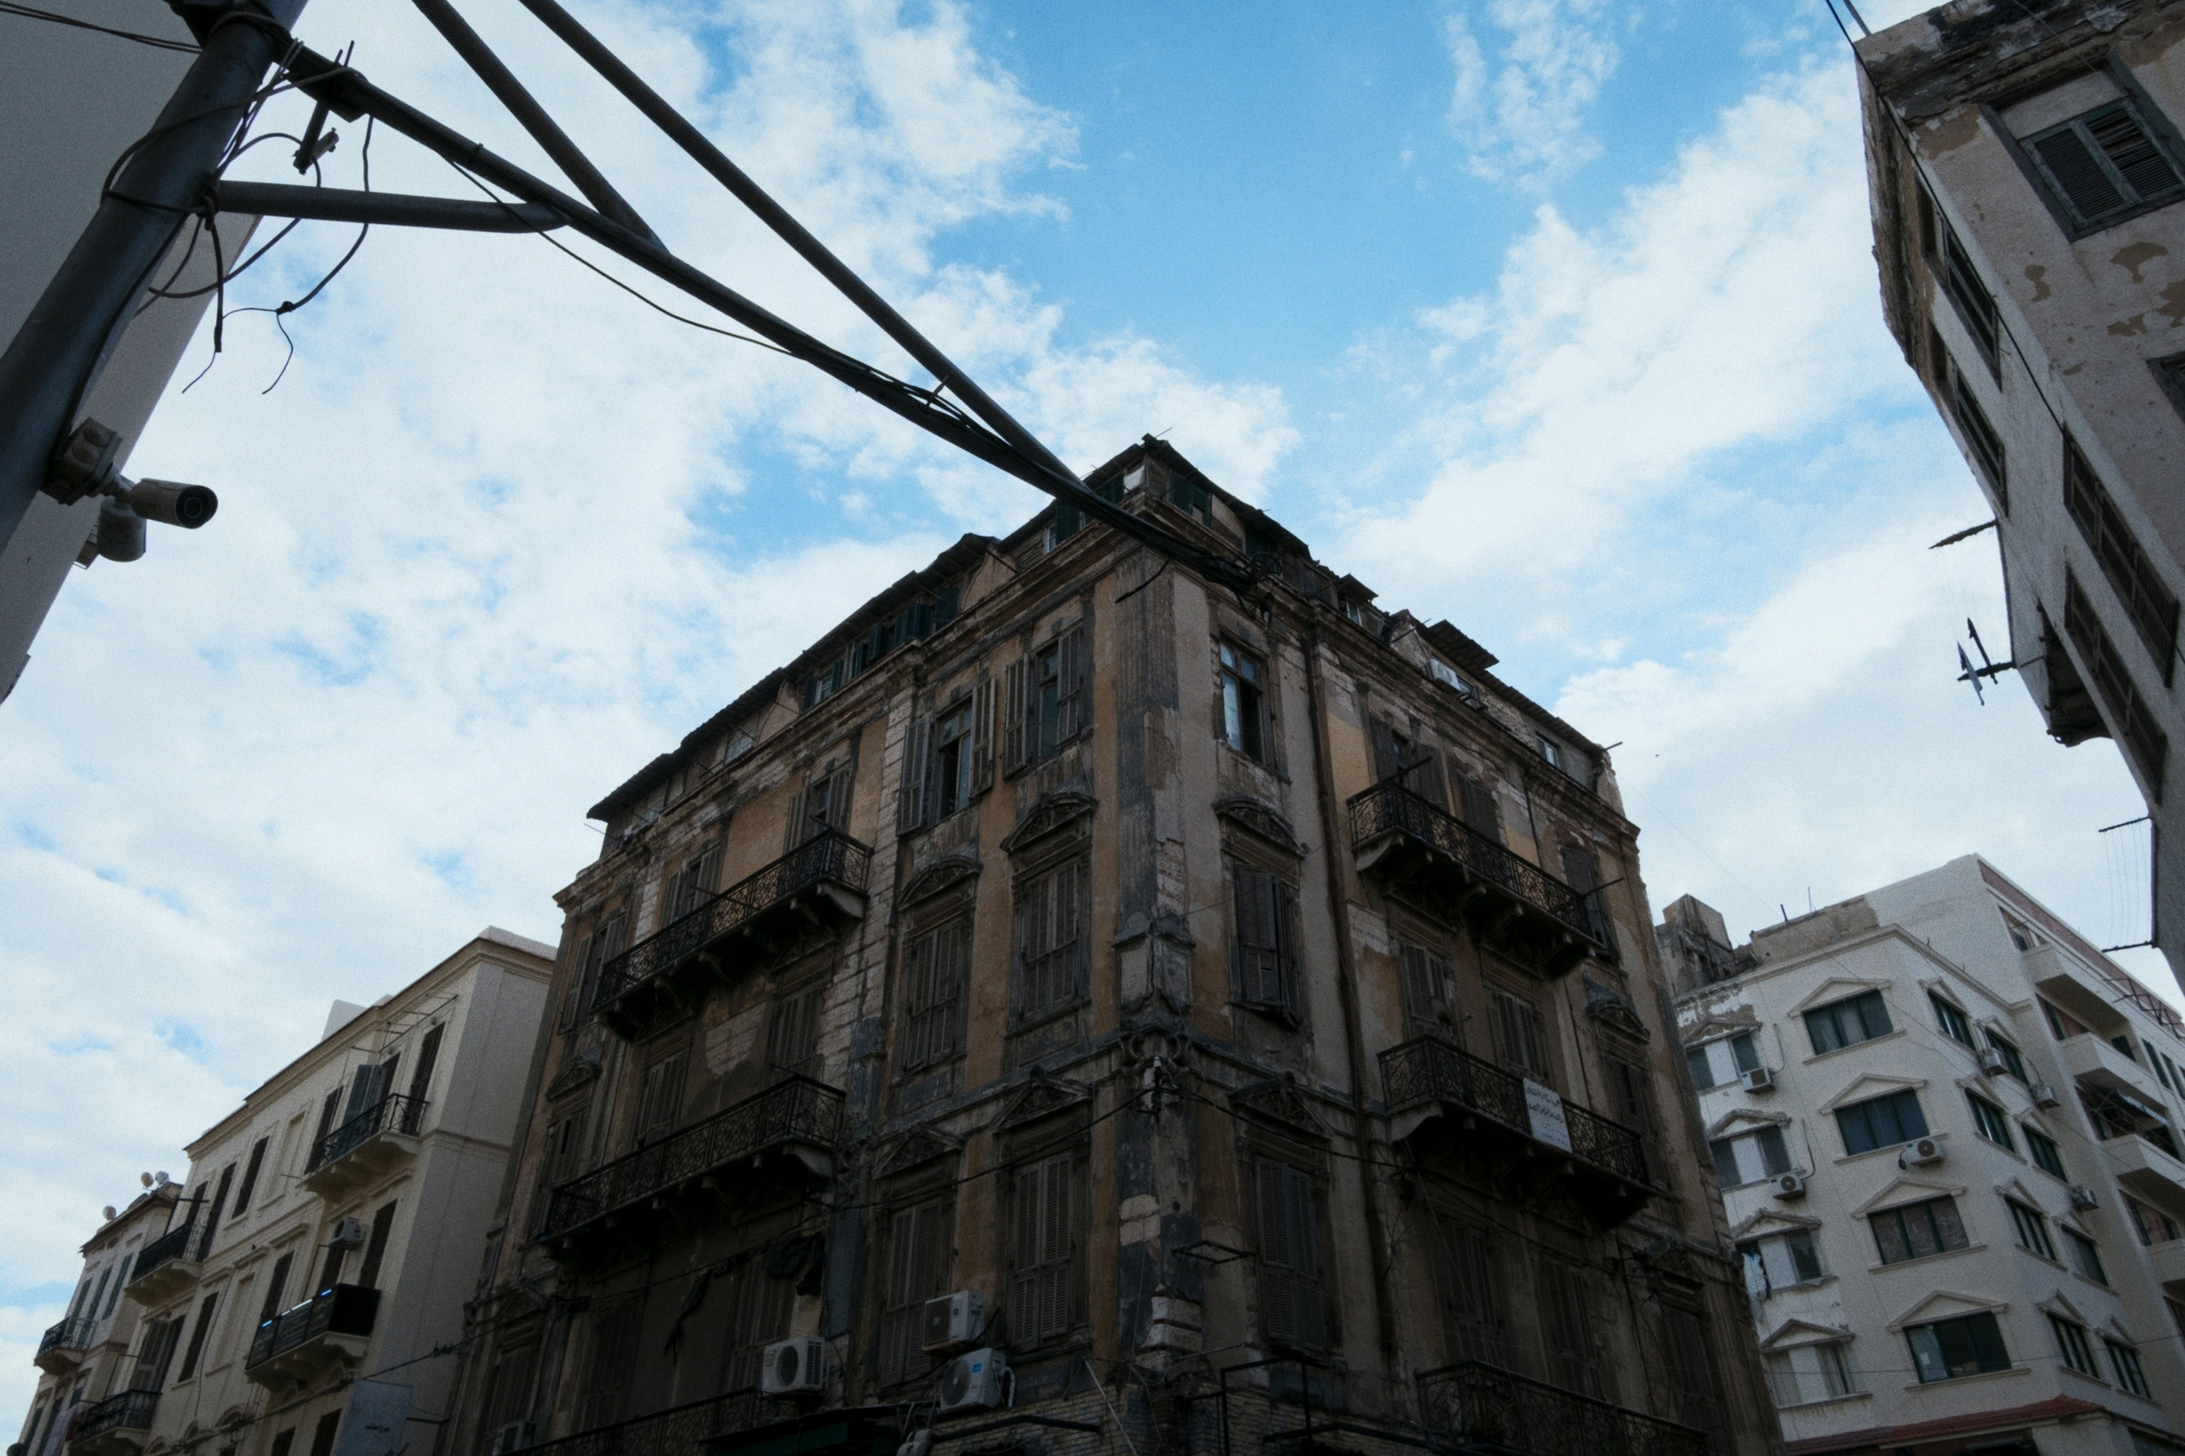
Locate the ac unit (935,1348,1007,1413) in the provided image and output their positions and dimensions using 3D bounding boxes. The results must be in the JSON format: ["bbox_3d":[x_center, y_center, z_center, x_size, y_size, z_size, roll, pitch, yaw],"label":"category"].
[{"bbox_3d":[-1.411,7.727,17.158,0.250,0.590,0.780,33,-47,-30],"label":"ac unit"}]

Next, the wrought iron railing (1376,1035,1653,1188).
[{"bbox_3d":[6.913,6.400,23.484,6.000,0.878,0.900,29,-45,-33],"label":"wrought iron railing"}]

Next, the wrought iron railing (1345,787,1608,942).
[{"bbox_3d":[6.820,2.646,25.835,5.831,0.946,0.843,29,-46,-33],"label":"wrought iron railing"}]

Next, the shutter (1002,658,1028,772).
[{"bbox_3d":[-1.249,-0.208,24.215,0.550,2.365,0.060,-30,-46,34],"label":"shutter"}]

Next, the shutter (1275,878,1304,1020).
[{"bbox_3d":[2.947,3.293,21.788,0.050,2.185,0.618,-17,-40,22],"label":"shutter"}]

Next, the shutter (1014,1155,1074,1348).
[{"bbox_3d":[-0.634,6.749,18.904,1.073,2.261,0.050,-30,-46,35],"label":"shutter"}]

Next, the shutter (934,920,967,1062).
[{"bbox_3d":[-2.233,4.061,22.374,0.628,2.322,0.060,-30,-46,34],"label":"shutter"}]

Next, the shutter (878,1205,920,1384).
[{"bbox_3d":[-2.678,7.816,20.071,0.533,2.356,0.060,-30,-46,34],"label":"shutter"}]

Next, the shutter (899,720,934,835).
[{"bbox_3d":[-3.184,0.796,26.274,0.522,2.375,0.050,-21,-41,26],"label":"shutter"}]

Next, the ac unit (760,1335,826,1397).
[{"bbox_3d":[-4.037,8.639,19.692,0.870,0.600,0.300,-30,-46,34],"label":"ac unit"}]

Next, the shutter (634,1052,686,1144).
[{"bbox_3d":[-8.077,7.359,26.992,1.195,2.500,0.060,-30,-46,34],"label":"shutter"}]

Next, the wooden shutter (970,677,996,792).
[{"bbox_3d":[-1.780,0.142,23.520,0.536,2.236,0.050,-30,-46,34],"label":"wooden shutter"}]

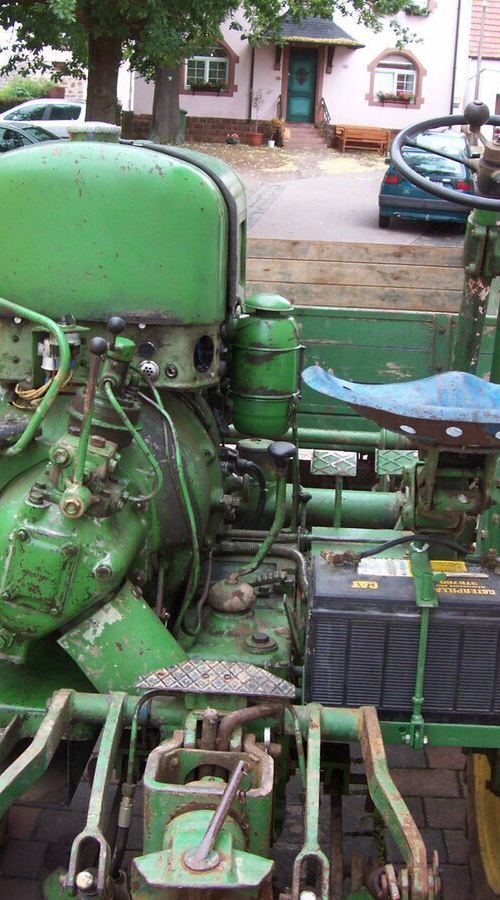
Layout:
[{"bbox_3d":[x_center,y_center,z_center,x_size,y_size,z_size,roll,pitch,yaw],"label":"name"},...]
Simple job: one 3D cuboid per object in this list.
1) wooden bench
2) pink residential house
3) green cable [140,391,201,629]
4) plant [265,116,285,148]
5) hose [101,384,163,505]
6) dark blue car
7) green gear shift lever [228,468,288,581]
[{"bbox_3d":[3.390,-9.373,35.500,1.650,0.860,0.600,3,14,0],"label":"wooden bench"},{"bbox_3d":[1.778,-14.726,40.127,10.200,8.500,9.500,3,14,0],"label":"pink residential house"},{"bbox_3d":[-0.142,0.106,2.100,0.105,0.440,0.120,2,17,4],"label":"green cable"},{"bbox_3d":[0.738,-9.563,35.500,0.600,0.970,0.550,5,13,11],"label":"plant"},{"bbox_3d":[-0.201,-0.013,2.020,0.097,0.195,0.085,2,17,4],"label":"hose"},{"bbox_3d":[3.466,-5.029,21.932,1.680,1.400,4.000,6,22,11],"label":"dark blue car"},{"bbox_3d":[0.015,0.128,2.030,0.100,0.195,0.050,3,13,3],"label":"green gear shift lever"}]

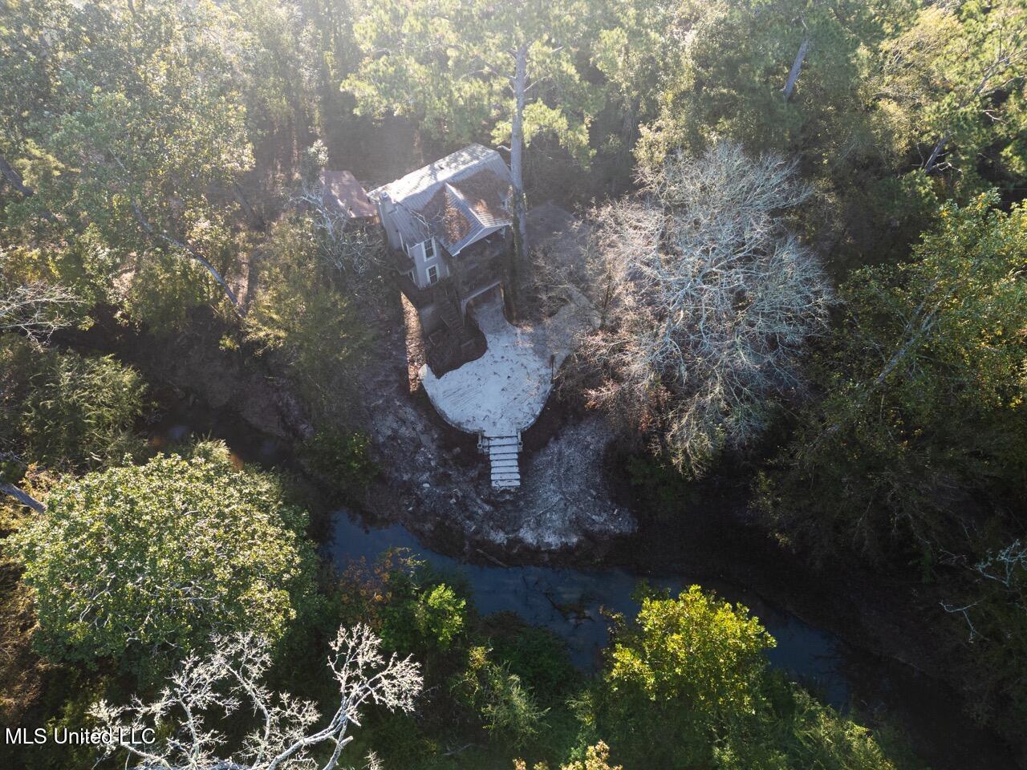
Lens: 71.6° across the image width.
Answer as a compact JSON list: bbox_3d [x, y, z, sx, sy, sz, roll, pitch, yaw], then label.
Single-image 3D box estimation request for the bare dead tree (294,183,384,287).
[{"bbox_3d":[-12.451,-10.254,51.660,6.152,8.594,6.836,0,60,0],"label":"bare dead tree"}]

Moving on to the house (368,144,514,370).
[{"bbox_3d":[-4.102,-9.668,49.902,9.473,10.742,7.812,-29,64,-16],"label":"house"}]

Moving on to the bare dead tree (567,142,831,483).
[{"bbox_3d":[11.035,-4.883,44.531,15.234,15.430,18.555,0,60,0],"label":"bare dead tree"}]

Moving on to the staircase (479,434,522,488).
[{"bbox_3d":[-0.684,5.156,48.324,2.441,1.855,3.418,-3,60,-1],"label":"staircase"}]

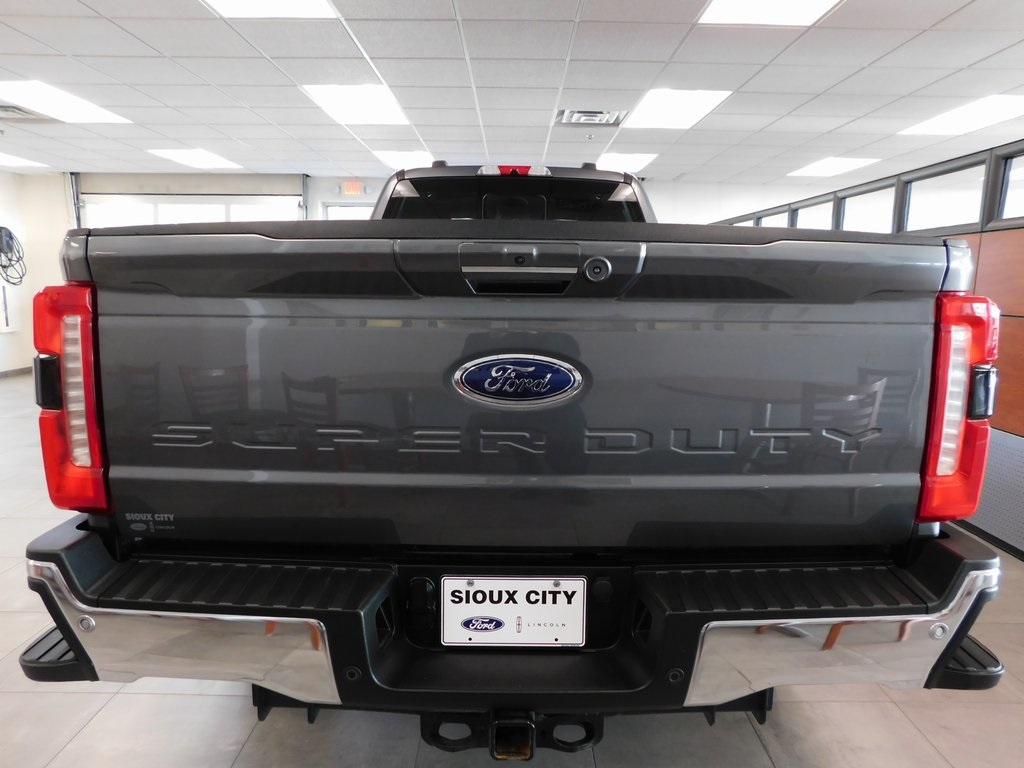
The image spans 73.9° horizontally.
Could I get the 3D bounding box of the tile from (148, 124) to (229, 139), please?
[{"bbox_3d":[-3.003,-2.345,6.269,0.605,0.020,0.605,1,8,0],"label":"tile"}]

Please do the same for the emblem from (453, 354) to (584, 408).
[{"bbox_3d":[0.012,-0.005,1.402,0.268,0.115,0.025,1,8,0],"label":"emblem"}]

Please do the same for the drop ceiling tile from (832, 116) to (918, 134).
[{"bbox_3d":[3.068,-2.164,5.651,0.605,0.020,0.605,1,9,0],"label":"drop ceiling tile"}]

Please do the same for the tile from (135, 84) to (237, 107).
[{"bbox_3d":[-2.399,-2.156,5.062,0.605,0.020,0.605,1,8,0],"label":"tile"}]

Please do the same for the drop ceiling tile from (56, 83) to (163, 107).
[{"bbox_3d":[-3.003,-2.160,5.037,0.605,0.020,0.605,1,9,0],"label":"drop ceiling tile"}]

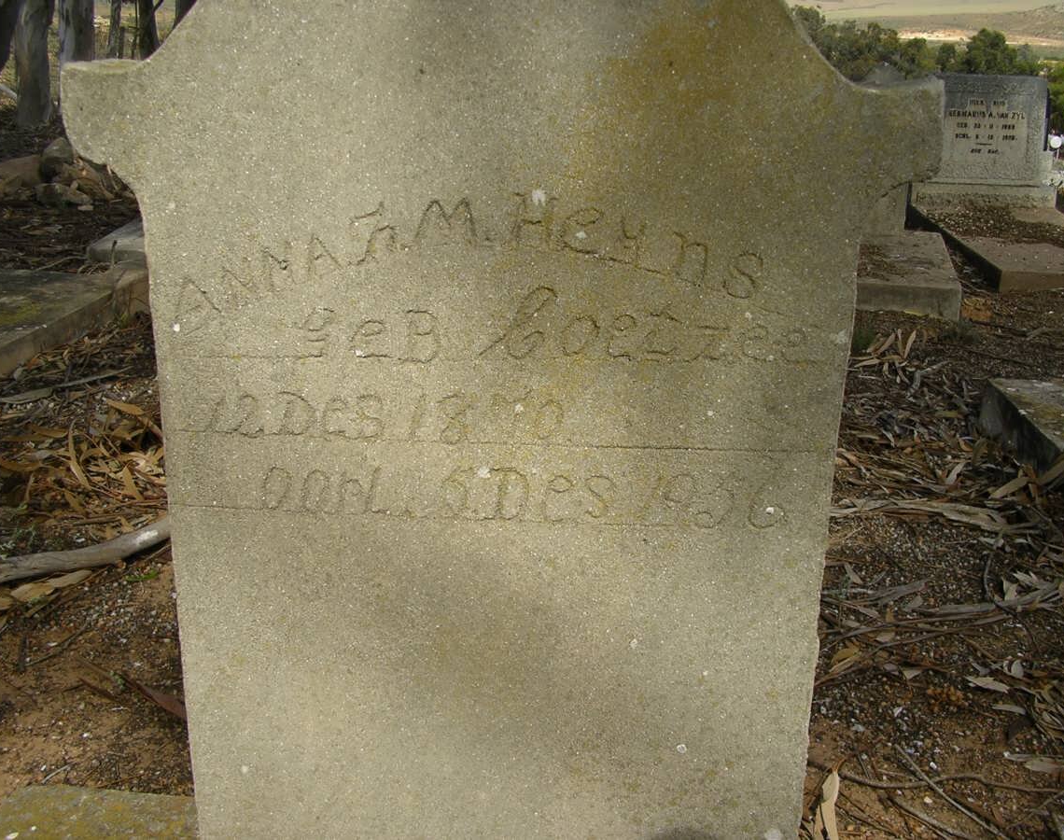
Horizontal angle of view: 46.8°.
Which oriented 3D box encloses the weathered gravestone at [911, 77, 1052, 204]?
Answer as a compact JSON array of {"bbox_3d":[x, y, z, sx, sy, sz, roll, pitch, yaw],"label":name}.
[{"bbox_3d":[2.842,-1.748,7.665,0.885,0.800,0.240,2,19,5],"label":"weathered gravestone"}]

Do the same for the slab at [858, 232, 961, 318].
[{"bbox_3d":[1.663,-0.743,6.061,0.750,0.150,1.270,4,19,12],"label":"slab"}]

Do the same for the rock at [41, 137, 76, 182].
[{"bbox_3d":[-2.907,-1.607,7.571,0.210,0.260,0.220,2,19,4],"label":"rock"}]

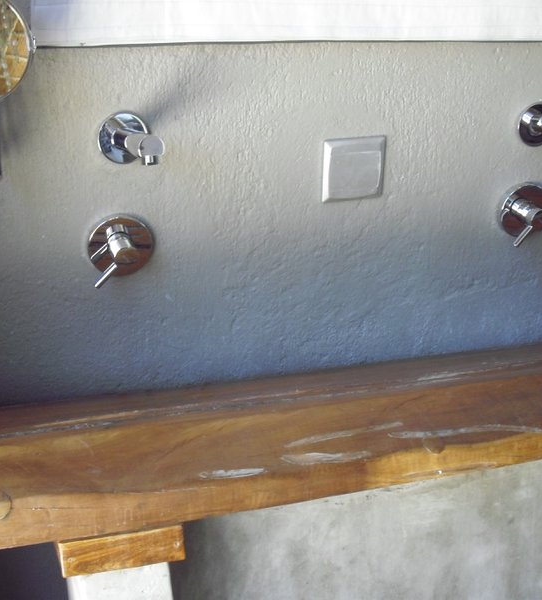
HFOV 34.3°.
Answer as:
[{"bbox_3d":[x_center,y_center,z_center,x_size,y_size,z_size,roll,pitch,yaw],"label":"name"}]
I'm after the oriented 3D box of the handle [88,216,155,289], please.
[{"bbox_3d":[-0.255,-0.085,1.524,0.111,0.113,0.062,-7,23,-16],"label":"handle"}]

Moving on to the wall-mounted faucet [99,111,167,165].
[{"bbox_3d":[-0.214,-0.239,1.377,0.084,0.087,0.232,-7,19,-16],"label":"wall-mounted faucet"}]

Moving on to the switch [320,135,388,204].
[{"bbox_3d":[0.157,-0.241,1.629,0.118,0.117,0.011,-7,23,-16],"label":"switch"}]

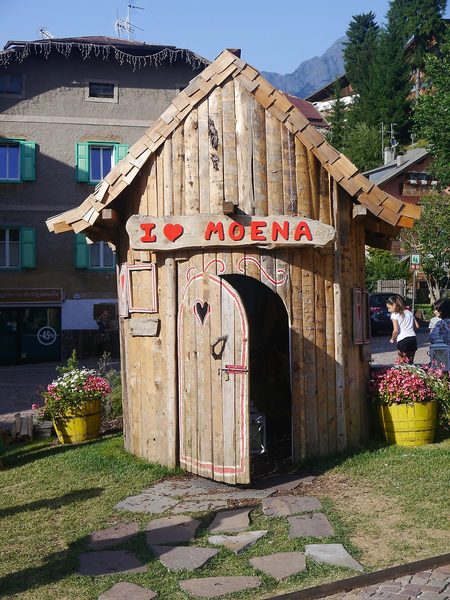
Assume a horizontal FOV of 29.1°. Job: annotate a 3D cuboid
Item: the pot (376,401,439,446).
[{"bbox_3d":[1.798,1.207,8.471,0.570,0.420,0.570,0,0,0],"label":"pot"}]

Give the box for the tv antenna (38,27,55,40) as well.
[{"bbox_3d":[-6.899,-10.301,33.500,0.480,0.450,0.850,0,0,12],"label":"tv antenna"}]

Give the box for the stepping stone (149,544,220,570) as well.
[{"bbox_3d":[-0.282,1.529,5.089,0.423,0.040,0.393,0,0,11],"label":"stepping stone"}]

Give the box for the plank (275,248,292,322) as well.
[{"bbox_3d":[0.509,-0.132,7.600,0.135,0.658,0.050,-1,0,-15],"label":"plank"}]

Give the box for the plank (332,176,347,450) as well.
[{"bbox_3d":[1.046,0.156,7.950,0.090,2.504,0.070,-2,0,-35],"label":"plank"}]

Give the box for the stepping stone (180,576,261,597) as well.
[{"bbox_3d":[-0.024,1.596,4.814,0.467,0.045,0.294,-2,3,-31],"label":"stepping stone"}]

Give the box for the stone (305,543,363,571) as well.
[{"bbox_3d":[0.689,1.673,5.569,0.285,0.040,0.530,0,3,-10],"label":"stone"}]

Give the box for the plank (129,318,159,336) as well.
[{"bbox_3d":[-0.719,0.250,7.743,0.360,0.156,0.035,0,1,44],"label":"plank"}]

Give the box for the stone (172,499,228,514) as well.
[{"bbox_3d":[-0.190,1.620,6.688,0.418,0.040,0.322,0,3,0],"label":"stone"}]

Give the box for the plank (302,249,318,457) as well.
[{"bbox_3d":[0.774,0.468,7.800,0.120,1.899,0.050,-1,0,-27],"label":"plank"}]

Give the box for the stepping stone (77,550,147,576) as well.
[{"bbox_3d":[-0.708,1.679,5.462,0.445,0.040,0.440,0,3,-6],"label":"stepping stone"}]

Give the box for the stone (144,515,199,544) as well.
[{"bbox_3d":[-0.346,1.553,5.773,0.362,0.045,0.627,0,3,3],"label":"stone"}]

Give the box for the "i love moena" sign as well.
[{"bbox_3d":[0.059,-0.612,7.800,1.890,0.310,0.060,-1,0,0],"label":"\"i love moena\" sign"}]

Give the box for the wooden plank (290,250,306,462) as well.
[{"bbox_3d":[0.629,0.491,7.463,0.115,1.825,0.050,0,0,-20],"label":"wooden plank"}]

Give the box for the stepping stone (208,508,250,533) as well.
[{"bbox_3d":[0.066,1.500,5.860,0.245,0.040,0.574,0,0,9],"label":"stepping stone"}]

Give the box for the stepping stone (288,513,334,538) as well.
[{"bbox_3d":[0.603,1.642,6.231,0.325,0.040,0.590,0,3,0],"label":"stepping stone"}]

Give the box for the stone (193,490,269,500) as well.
[{"bbox_3d":[0.057,1.476,6.485,0.623,0.040,0.212,0,0,-11],"label":"stone"}]

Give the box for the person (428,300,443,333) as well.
[{"bbox_3d":[2.722,0.704,11.000,0.420,1.400,0.280,0,0,-25],"label":"person"}]

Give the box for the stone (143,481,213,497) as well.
[{"bbox_3d":[-0.323,1.468,6.702,0.478,0.040,0.501,0,0,23],"label":"stone"}]

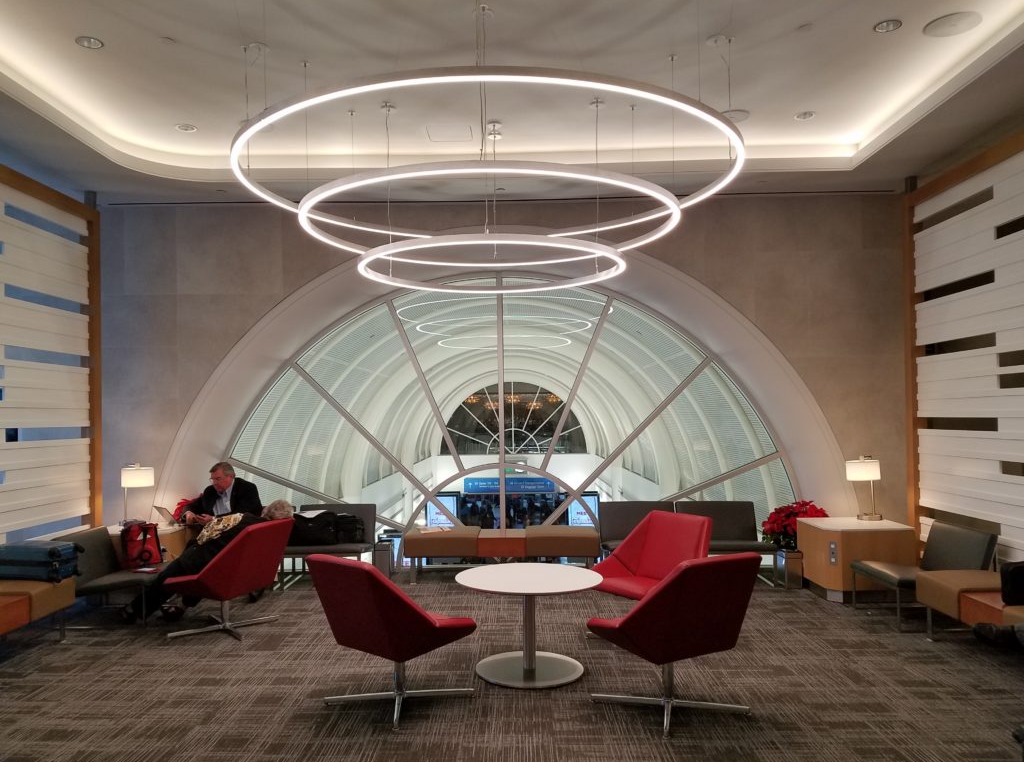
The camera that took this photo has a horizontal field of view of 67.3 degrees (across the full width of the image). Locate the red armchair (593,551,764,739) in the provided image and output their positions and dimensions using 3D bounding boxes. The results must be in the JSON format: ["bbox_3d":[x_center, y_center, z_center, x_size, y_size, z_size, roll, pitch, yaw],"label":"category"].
[{"bbox_3d":[0.848,1.270,3.975,0.825,0.795,0.720,1,-3,-30],"label":"red armchair"}]

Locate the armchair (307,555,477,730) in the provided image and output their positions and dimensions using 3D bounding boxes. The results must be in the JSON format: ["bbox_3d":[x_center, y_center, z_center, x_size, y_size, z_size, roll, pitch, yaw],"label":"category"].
[{"bbox_3d":[-0.662,1.355,4.235,0.630,0.834,0.750,-3,-3,40],"label":"armchair"}]

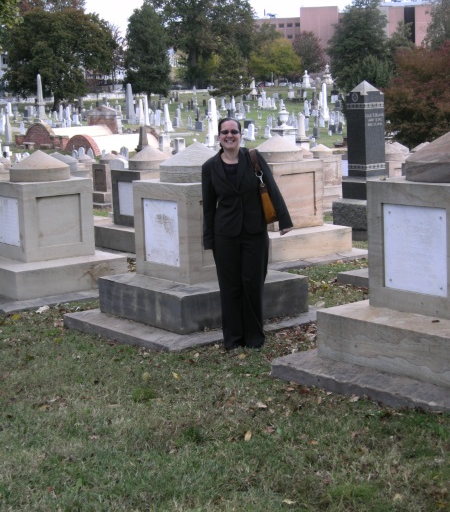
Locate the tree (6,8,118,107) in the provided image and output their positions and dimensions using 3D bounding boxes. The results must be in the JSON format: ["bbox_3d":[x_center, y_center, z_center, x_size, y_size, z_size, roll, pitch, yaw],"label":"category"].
[{"bbox_3d":[-18.173,-21.577,118.000,11.800,11.200,11.200,-2,8,0],"label":"tree"}]

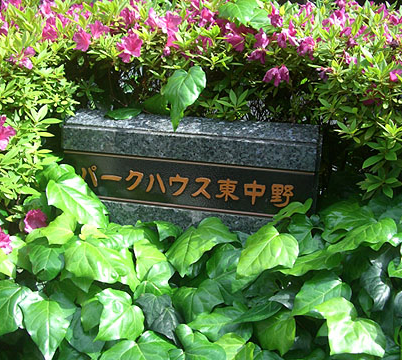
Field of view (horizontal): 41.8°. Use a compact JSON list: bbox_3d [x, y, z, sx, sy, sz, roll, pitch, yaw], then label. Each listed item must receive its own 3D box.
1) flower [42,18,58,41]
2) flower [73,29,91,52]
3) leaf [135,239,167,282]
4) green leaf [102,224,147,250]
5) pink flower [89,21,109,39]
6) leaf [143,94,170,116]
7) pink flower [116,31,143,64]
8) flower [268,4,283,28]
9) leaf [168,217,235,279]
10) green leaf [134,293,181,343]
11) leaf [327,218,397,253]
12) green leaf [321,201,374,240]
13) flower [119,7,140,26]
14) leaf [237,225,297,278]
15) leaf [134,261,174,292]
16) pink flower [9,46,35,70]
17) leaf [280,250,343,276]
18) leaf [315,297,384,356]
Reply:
[{"bbox_3d":[-0.423,-0.420,1.470,0.050,0.060,0.050,-9,14,-13],"label":"flower"},{"bbox_3d":[-0.318,-0.376,1.420,0.058,0.062,0.050,-5,8,-21],"label":"flower"},{"bbox_3d":[-0.126,0.198,1.310,0.090,0.110,0.030,-2,-21,5],"label":"leaf"},{"bbox_3d":[-0.178,0.127,1.216,0.105,0.030,0.083,-6,42,-6],"label":"green leaf"},{"bbox_3d":[-0.281,-0.417,1.460,0.056,0.052,0.045,0,3,-6],"label":"pink flower"},{"bbox_3d":[-0.115,-0.205,1.430,0.075,0.022,0.065,-36,62,-14],"label":"leaf"},{"bbox_3d":[-0.194,-0.360,1.430,0.068,0.070,0.050,0,0,-6],"label":"pink flower"},{"bbox_3d":[0.197,-0.434,1.390,0.048,0.065,0.050,2,13,7],"label":"flower"},{"bbox_3d":[0.002,0.154,1.200,0.146,0.035,0.160,11,54,8],"label":"leaf"},{"bbox_3d":[-0.098,0.316,1.210,0.105,0.120,0.030,-1,-21,3],"label":"green leaf"},{"bbox_3d":[0.379,0.139,1.185,0.198,0.035,0.082,-23,46,-24],"label":"leaf"},{"bbox_3d":[0.372,0.102,1.330,0.135,0.030,0.110,-5,49,3],"label":"green leaf"},{"bbox_3d":[-0.203,-0.466,1.500,0.060,0.060,0.050,6,-5,12],"label":"flower"},{"bbox_3d":[0.146,0.167,1.143,0.110,0.030,0.161,42,64,17],"label":"leaf"},{"bbox_3d":[-0.103,0.216,1.170,0.075,0.025,0.080,17,48,17],"label":"leaf"},{"bbox_3d":[-0.474,-0.323,1.400,0.065,0.060,0.050,-11,14,-16],"label":"pink flower"},{"bbox_3d":[0.268,0.203,1.280,0.148,0.025,0.085,-9,37,-2],"label":"leaf"},{"bbox_3d":[0.301,0.297,1.060,0.115,0.035,0.115,-15,53,-20],"label":"leaf"}]

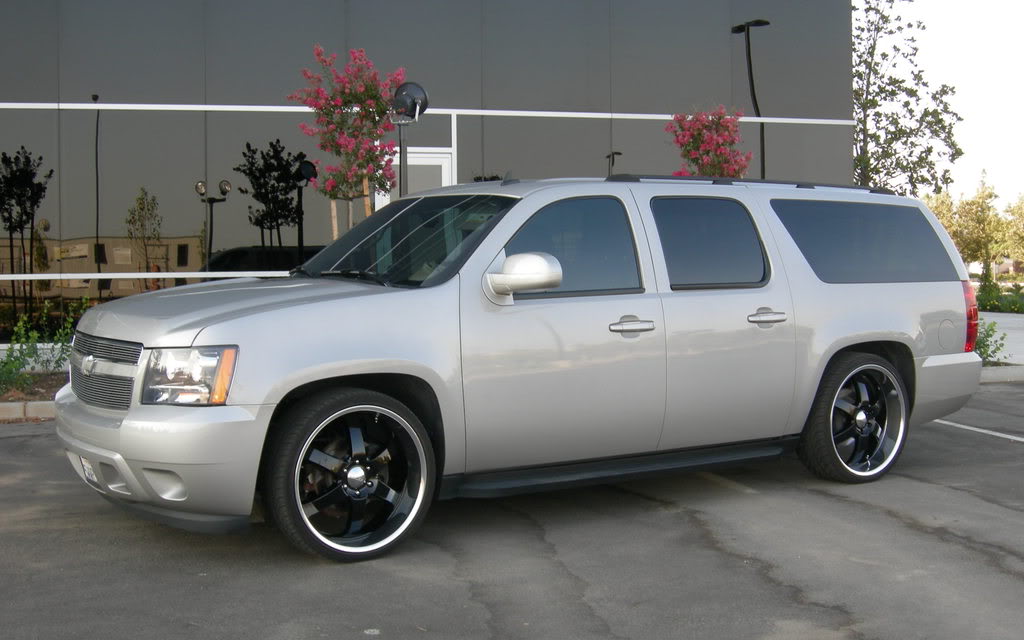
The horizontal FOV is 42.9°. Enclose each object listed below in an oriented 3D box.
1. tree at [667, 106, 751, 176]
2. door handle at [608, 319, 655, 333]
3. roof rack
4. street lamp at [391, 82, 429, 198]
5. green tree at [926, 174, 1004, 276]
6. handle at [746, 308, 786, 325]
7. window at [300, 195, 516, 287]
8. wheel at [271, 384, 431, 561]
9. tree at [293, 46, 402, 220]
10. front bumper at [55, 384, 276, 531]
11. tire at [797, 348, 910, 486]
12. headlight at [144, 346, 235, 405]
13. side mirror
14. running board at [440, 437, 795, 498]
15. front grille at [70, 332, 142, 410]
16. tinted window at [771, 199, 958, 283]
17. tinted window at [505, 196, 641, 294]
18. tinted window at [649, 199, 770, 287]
[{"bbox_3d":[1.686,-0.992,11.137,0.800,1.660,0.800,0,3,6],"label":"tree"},{"bbox_3d":[0.598,0.028,6.499,0.280,0.060,0.060,-3,5,-35],"label":"door handle"},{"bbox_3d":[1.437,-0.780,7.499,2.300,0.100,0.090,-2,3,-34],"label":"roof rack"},{"bbox_3d":[-0.890,-0.705,11.292,0.310,2.709,0.300,-1,3,-14],"label":"street lamp"},{"bbox_3d":[13.296,-2.481,37.972,2.400,3.527,2.400,0,3,0],"label":"green tree"},{"bbox_3d":[1.386,-0.005,7.080,0.270,0.070,0.060,-2,3,-34],"label":"handle"},{"bbox_3d":[-0.586,-0.414,6.884,0.790,0.150,1.470,-42,23,-26],"label":"window"},{"bbox_3d":[-0.723,0.691,5.820,0.750,0.750,0.250,-2,3,-34],"label":"wheel"},{"bbox_3d":[-1.429,-0.860,11.285,1.000,3.024,1.000,0,3,0],"label":"tree"},{"bbox_3d":[-1.771,0.582,6.118,0.530,0.540,1.980,-3,5,-35],"label":"front bumper"},{"bbox_3d":[2.006,0.576,7.675,0.750,0.750,0.250,-2,3,-34],"label":"tire"},{"bbox_3d":[-1.366,0.237,5.479,0.310,0.260,0.430,-3,5,-35],"label":"headlight"},{"bbox_3d":[0.059,-0.205,5.978,0.220,0.200,0.300,-3,5,-35],"label":"side mirror"},{"bbox_3d":[0.645,0.739,6.693,2.400,0.140,0.190,-2,3,-34],"label":"running board"},{"bbox_3d":[-1.894,0.233,6.008,0.140,0.320,0.960,-3,5,-35],"label":"front grille"},{"bbox_3d":[2.099,-0.451,7.647,1.530,0.475,0.070,-3,-7,-35],"label":"tinted window"},{"bbox_3d":[0.286,-0.371,6.469,0.840,0.510,0.070,-2,-12,-34],"label":"tinted window"},{"bbox_3d":[1.062,-0.410,6.997,0.720,0.510,0.070,-2,-12,-34],"label":"tinted window"}]

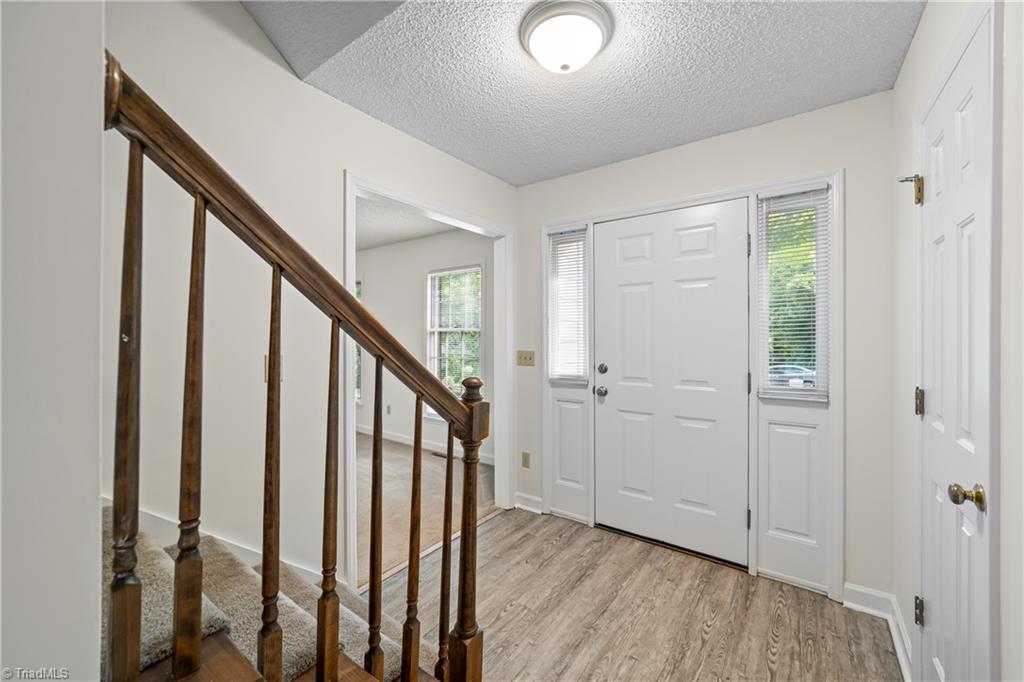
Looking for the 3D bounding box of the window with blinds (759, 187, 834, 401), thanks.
[{"bbox_3d":[1.443,-0.229,2.049,0.310,1.060,0.050,0,0,36],"label":"window with blinds"}]

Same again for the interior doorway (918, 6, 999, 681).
[{"bbox_3d":[1.284,0.251,1.147,0.070,2.070,0.690,0,0,36],"label":"interior doorway"}]

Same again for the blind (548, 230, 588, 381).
[{"bbox_3d":[0.394,-0.238,2.806,0.310,1.045,0.050,0,0,36],"label":"blind"}]

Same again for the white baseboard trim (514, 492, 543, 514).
[{"bbox_3d":[0.124,1.224,2.990,0.250,0.112,0.025,0,0,36],"label":"white baseboard trim"}]

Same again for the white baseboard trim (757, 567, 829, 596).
[{"bbox_3d":[1.460,1.259,2.078,0.300,0.045,0.020,0,0,36],"label":"white baseboard trim"}]

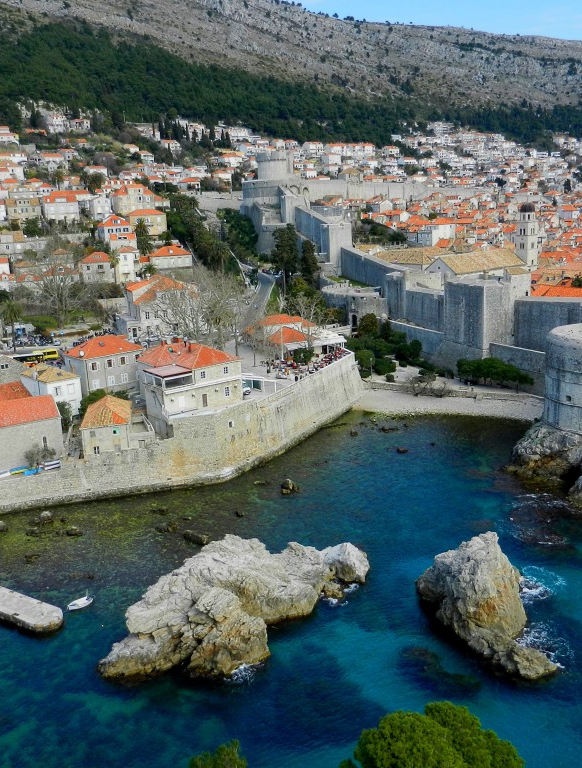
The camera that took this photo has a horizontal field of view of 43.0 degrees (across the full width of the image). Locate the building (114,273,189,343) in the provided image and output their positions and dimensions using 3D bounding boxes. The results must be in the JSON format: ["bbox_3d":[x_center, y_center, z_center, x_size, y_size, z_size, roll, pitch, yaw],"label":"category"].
[{"bbox_3d":[-39.230,-22.970,219.190,18.500,15.000,13.000,-9,17,-24],"label":"building"}]

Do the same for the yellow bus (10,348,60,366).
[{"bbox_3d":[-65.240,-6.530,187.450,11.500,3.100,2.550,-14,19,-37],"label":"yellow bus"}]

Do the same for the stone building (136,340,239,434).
[{"bbox_3d":[-21.080,-1.360,150.260,17.300,13.240,13.800,-14,19,-37],"label":"stone building"}]

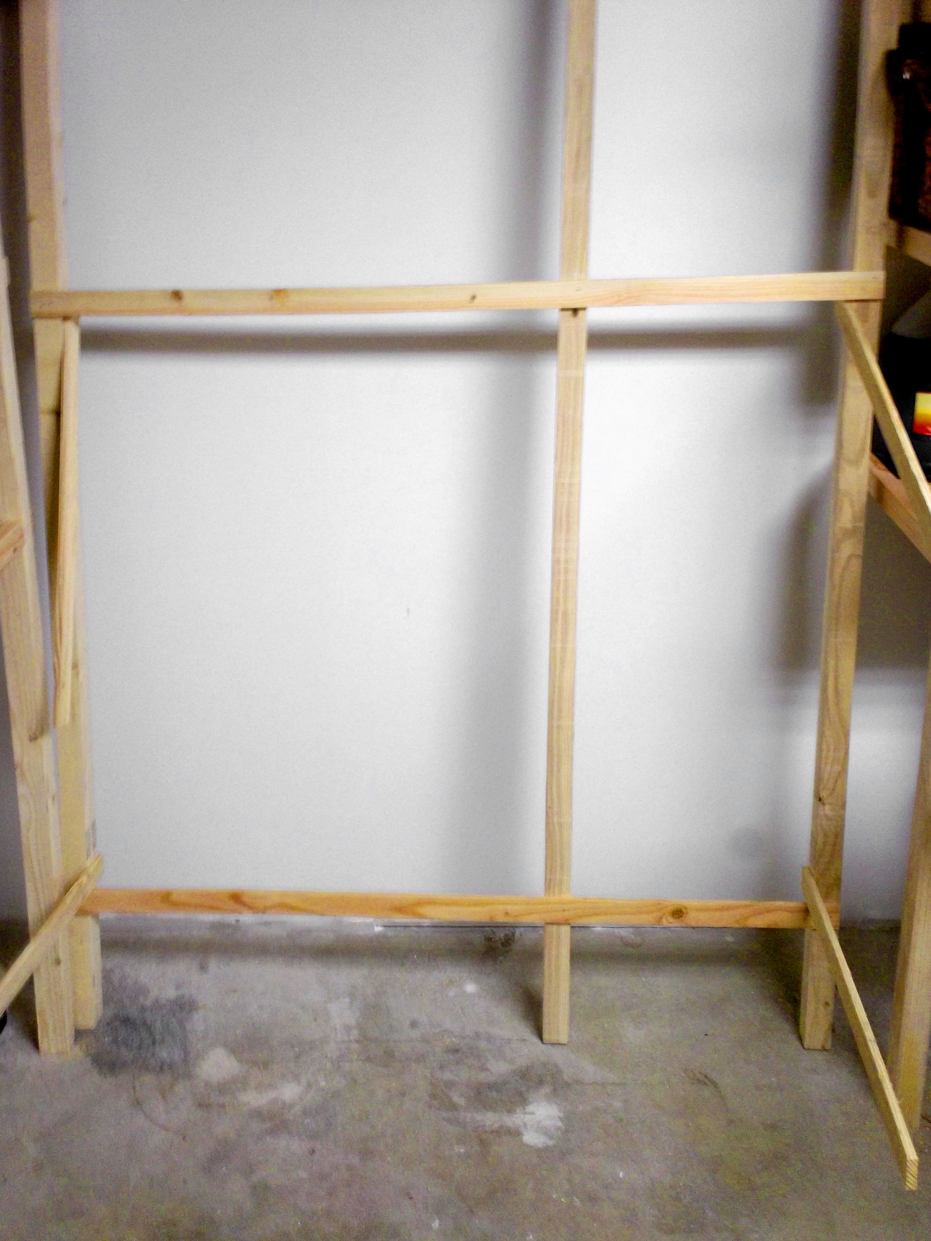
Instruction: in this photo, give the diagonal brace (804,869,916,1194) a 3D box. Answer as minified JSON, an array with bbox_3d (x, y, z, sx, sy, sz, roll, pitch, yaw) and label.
[{"bbox_3d":[0.494,0.484,1.751,0.013,0.038,0.680,-1,16,5],"label":"diagonal brace"}]

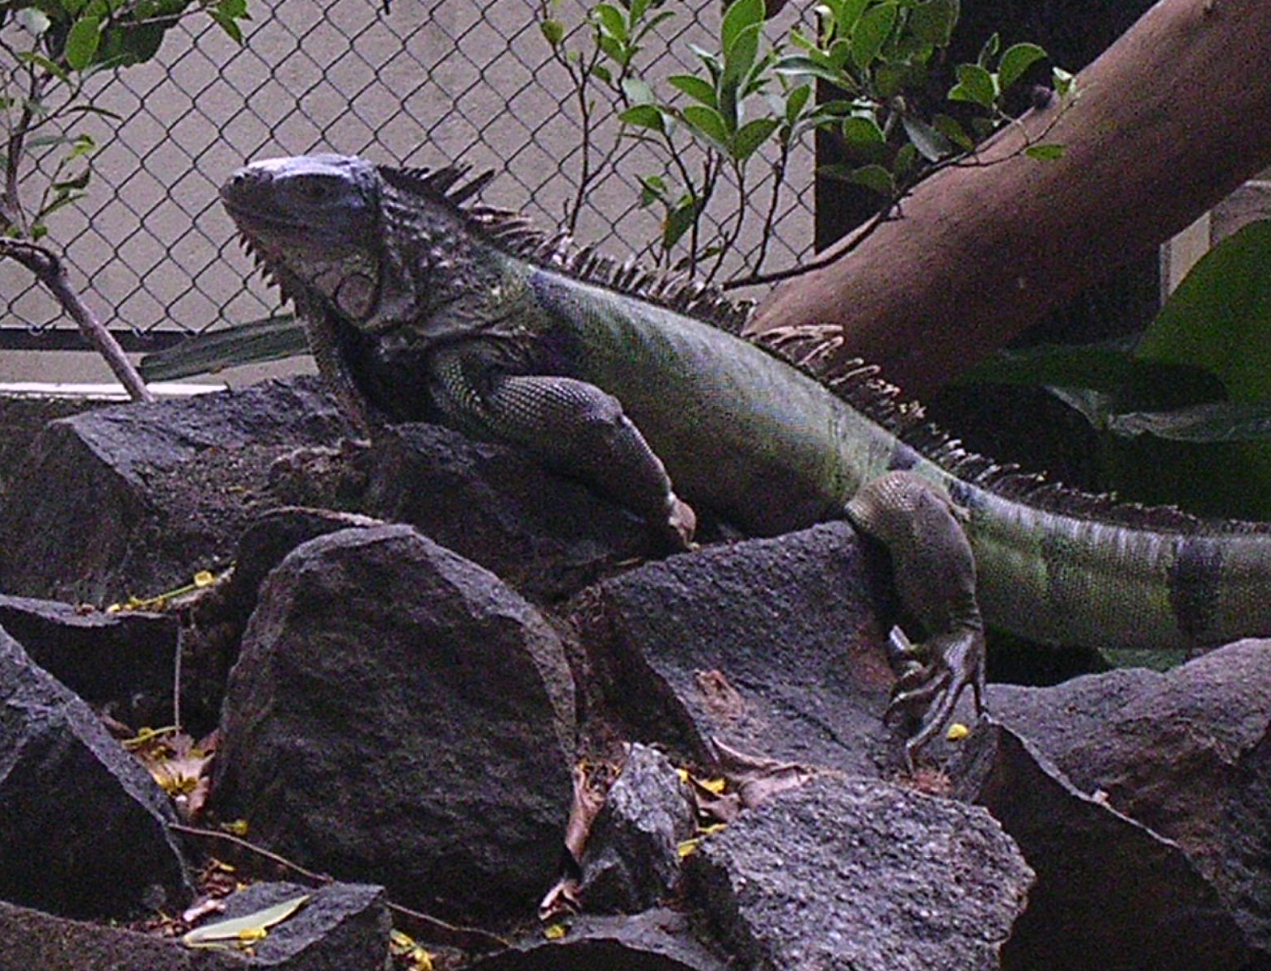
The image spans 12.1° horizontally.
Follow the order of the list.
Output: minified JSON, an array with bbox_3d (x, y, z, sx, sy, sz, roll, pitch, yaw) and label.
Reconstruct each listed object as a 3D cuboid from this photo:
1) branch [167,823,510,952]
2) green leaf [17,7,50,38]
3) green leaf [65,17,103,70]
[{"bbox_3d":[-0.168,0.227,3.400,0.210,0.016,0.022,20,10,8],"label":"branch"},{"bbox_3d":[-0.414,-0.320,4.150,0.024,0.022,0.014,0,7,0],"label":"green leaf"},{"bbox_3d":[-0.385,-0.308,4.200,0.023,0.039,0.006,12,0,14],"label":"green leaf"}]

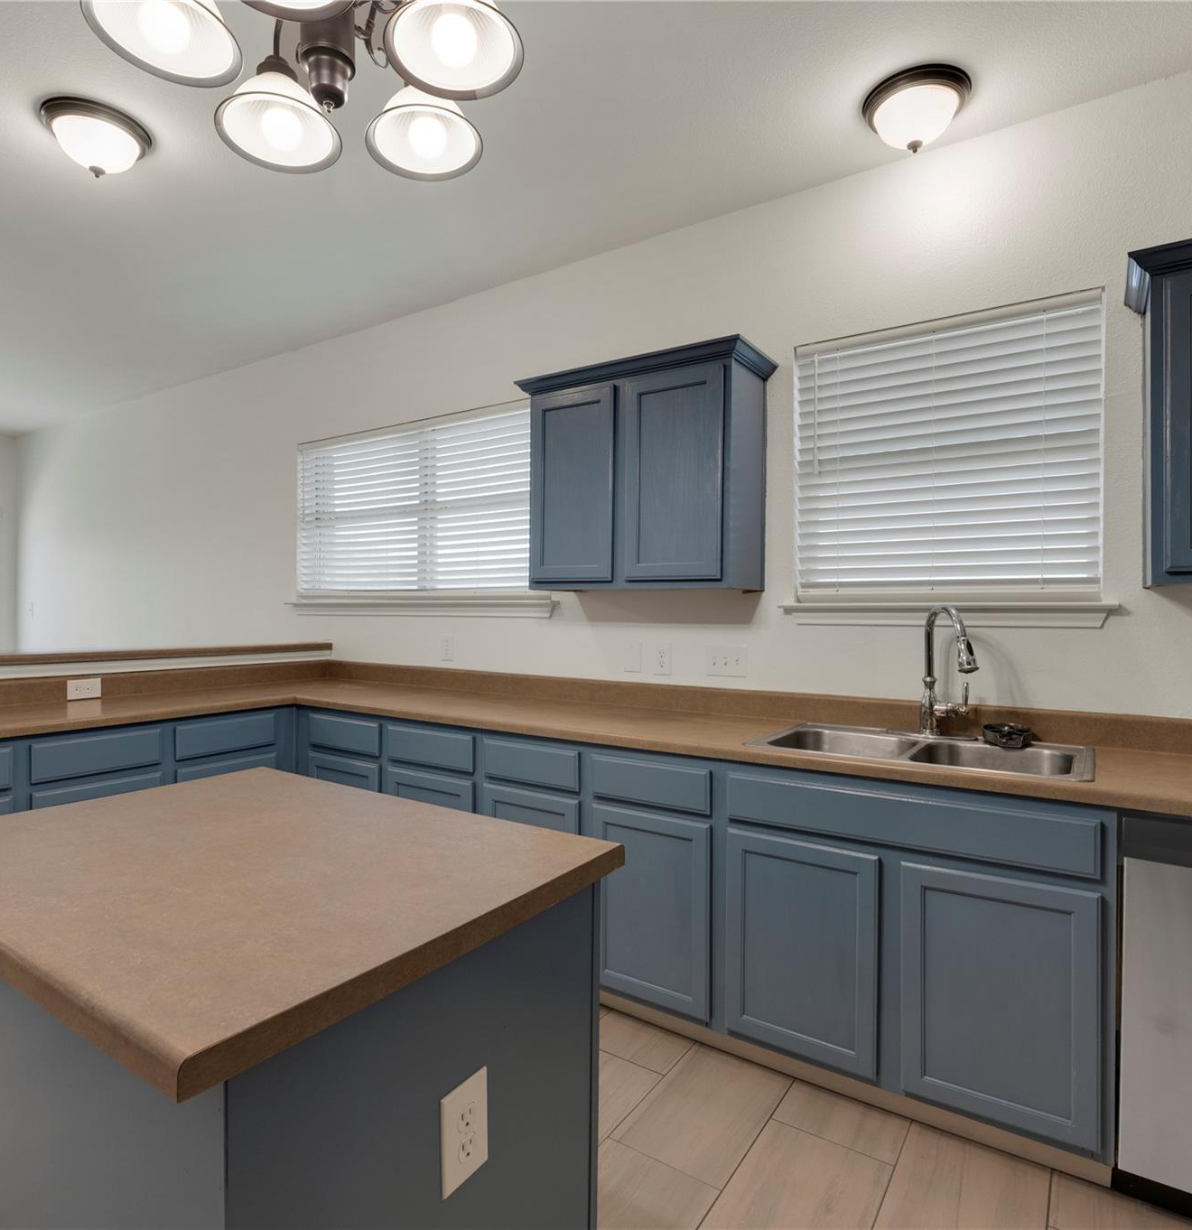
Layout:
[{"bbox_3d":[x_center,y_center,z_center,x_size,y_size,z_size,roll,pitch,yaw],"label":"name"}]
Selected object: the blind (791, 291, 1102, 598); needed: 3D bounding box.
[{"bbox_3d":[1.092,-0.496,2.325,0.890,0.888,0.055,1,0,33],"label":"blind"}]

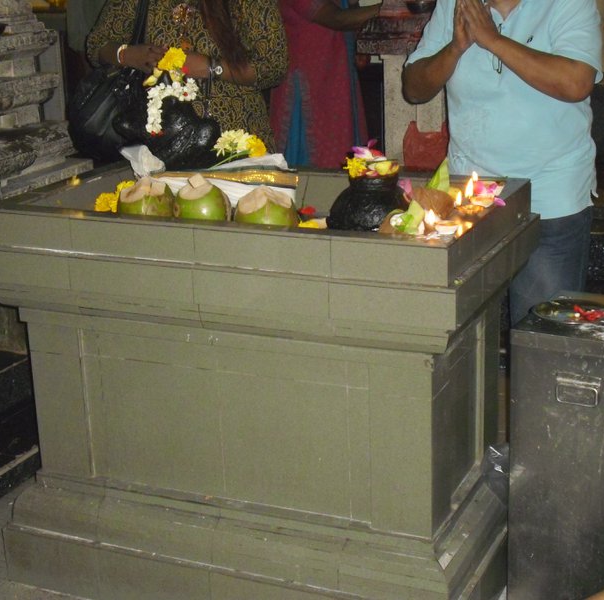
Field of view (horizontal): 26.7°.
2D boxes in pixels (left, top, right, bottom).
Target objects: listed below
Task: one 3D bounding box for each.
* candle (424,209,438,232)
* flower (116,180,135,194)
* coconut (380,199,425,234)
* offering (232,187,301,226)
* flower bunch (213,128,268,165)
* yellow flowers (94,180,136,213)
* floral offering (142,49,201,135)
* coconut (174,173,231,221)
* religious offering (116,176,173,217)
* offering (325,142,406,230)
[{"bbox_3d":[0.256,-0.154,2.512,0.028,0.049,0.028,-2,17,0],"label":"candle"},{"bbox_3d":[-0.407,-0.249,2.929,0.050,0.043,0.045,-2,17,0],"label":"flower"},{"bbox_3d":[0.197,-0.148,2.577,0.100,0.089,0.095,-2,17,0],"label":"coconut"},{"bbox_3d":[-0.073,-0.166,2.723,0.136,0.137,0.136,-2,17,0],"label":"offering"},{"bbox_3d":[-0.148,-0.368,2.998,0.125,0.085,0.100,-2,17,0],"label":"flower bunch"},{"bbox_3d":[-0.441,-0.239,2.997,0.088,0.067,0.070,6,19,24],"label":"yellow flowers"},{"bbox_3d":[-0.311,-0.496,3.011,0.130,0.205,0.120,-2,17,0],"label":"floral offering"},{"bbox_3d":[-0.222,-0.191,2.785,0.126,0.144,0.126,-2,17,0],"label":"coconut"},{"bbox_3d":[-0.350,-0.201,2.848,0.128,0.138,0.128,-2,17,0],"label":"religious offering"},{"bbox_3d":[0.134,-0.205,2.640,0.168,0.240,0.168,-2,17,0],"label":"offering"}]

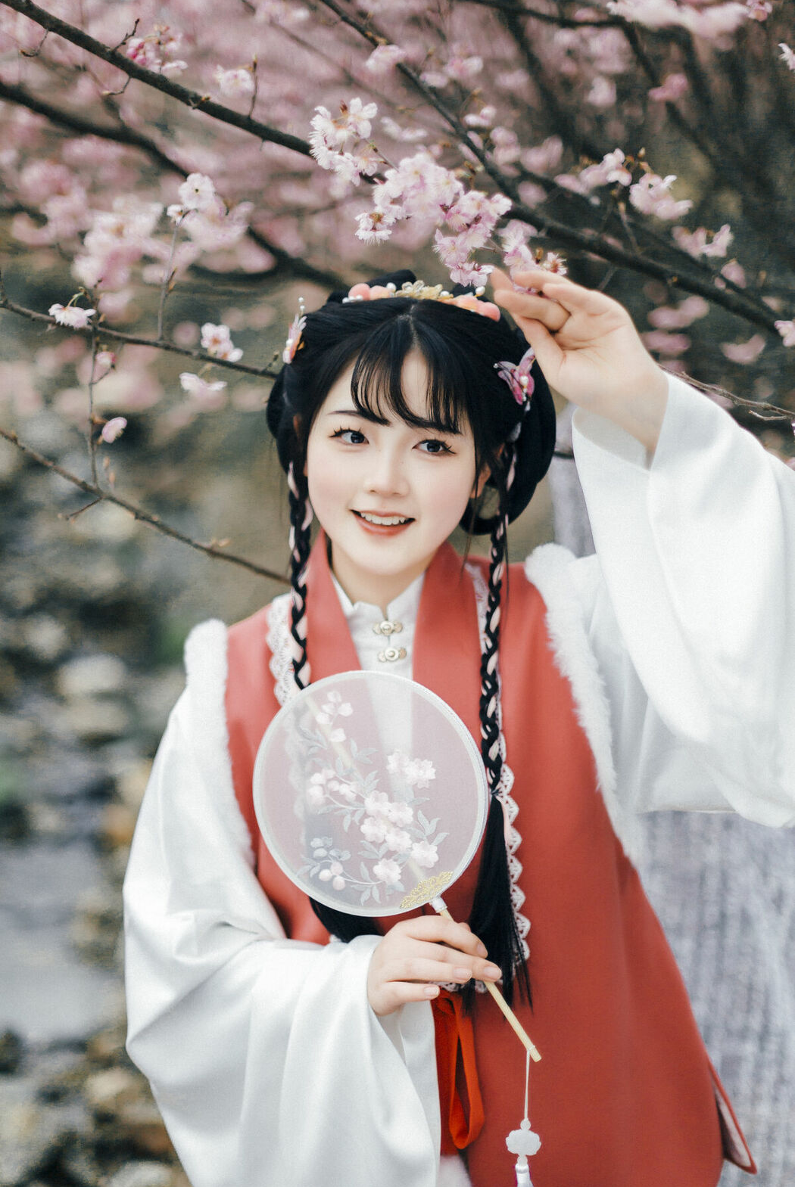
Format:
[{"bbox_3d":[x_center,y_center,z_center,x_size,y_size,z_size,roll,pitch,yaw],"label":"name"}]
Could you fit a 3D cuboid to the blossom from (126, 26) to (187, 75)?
[{"bbox_3d":[-0.213,-0.479,1.460,0.053,0.042,0.042,0,7,0],"label":"blossom"}]

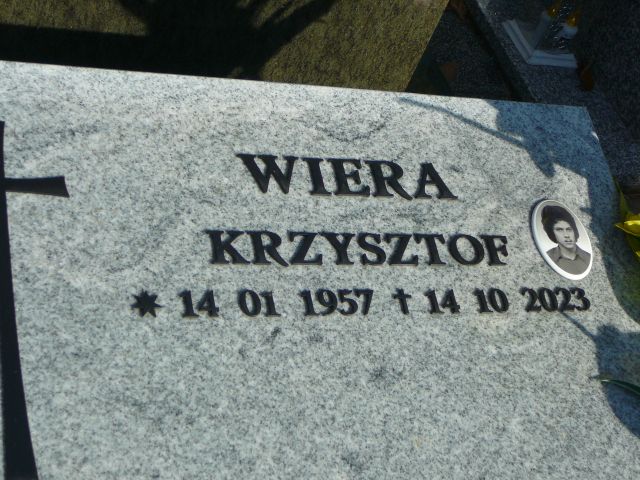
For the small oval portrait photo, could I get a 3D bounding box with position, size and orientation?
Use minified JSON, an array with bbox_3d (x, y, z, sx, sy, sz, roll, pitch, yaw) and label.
[{"bbox_3d":[0.329,-0.001,1.522,0.090,0.008,0.120,1,63,-25],"label":"small oval portrait photo"}]

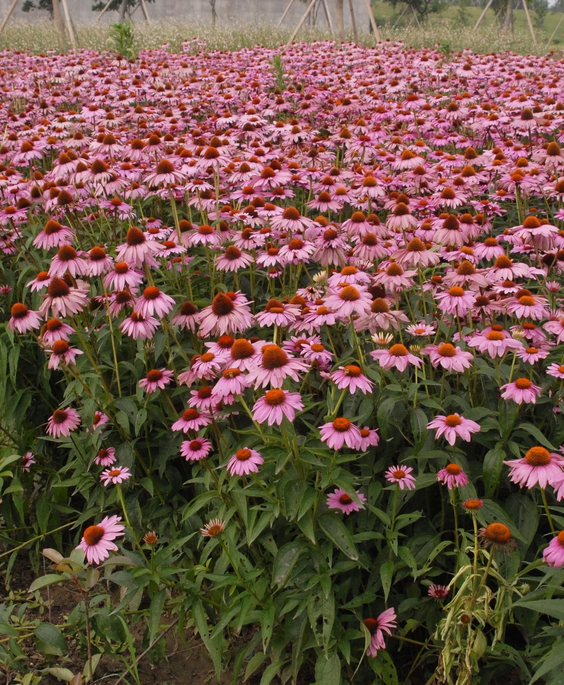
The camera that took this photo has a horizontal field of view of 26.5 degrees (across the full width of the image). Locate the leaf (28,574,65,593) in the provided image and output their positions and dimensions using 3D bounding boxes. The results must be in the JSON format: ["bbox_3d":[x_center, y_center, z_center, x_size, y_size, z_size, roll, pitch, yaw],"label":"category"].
[{"bbox_3d":[-0.473,0.484,2.400,0.075,0.016,0.032,-20,32,-6],"label":"leaf"}]

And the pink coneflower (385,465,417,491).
[{"bbox_3d":[0.192,0.211,1.920,0.052,0.024,0.052,0,39,0],"label":"pink coneflower"}]

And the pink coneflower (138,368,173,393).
[{"bbox_3d":[-0.254,0.076,2.400,0.068,0.034,0.068,-7,25,2],"label":"pink coneflower"}]

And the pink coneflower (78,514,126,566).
[{"bbox_3d":[-0.276,0.283,1.750,0.038,0.085,0.085,38,0,-40],"label":"pink coneflower"}]

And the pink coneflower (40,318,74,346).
[{"bbox_3d":[-0.451,-0.020,2.400,0.068,0.041,0.068,3,20,-1],"label":"pink coneflower"}]

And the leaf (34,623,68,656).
[{"bbox_3d":[-0.482,0.621,2.500,0.085,0.016,0.055,39,48,17],"label":"leaf"}]

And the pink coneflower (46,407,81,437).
[{"bbox_3d":[-0.380,0.129,2.050,0.067,0.034,0.067,-23,35,0],"label":"pink coneflower"}]

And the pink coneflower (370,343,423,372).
[{"bbox_3d":[0.196,0.026,2.050,0.089,0.037,0.089,0,19,0],"label":"pink coneflower"}]

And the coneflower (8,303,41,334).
[{"bbox_3d":[-0.577,-0.060,2.650,0.070,0.052,0.069,-12,24,3],"label":"coneflower"}]

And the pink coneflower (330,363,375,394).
[{"bbox_3d":[0.135,0.066,2.250,0.087,0.039,0.085,8,24,-2],"label":"pink coneflower"}]

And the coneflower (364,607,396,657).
[{"bbox_3d":[0.135,0.417,1.750,0.038,0.080,0.080,33,0,-23],"label":"coneflower"}]

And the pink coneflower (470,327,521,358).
[{"bbox_3d":[0.393,-0.002,2.200,0.098,0.037,0.098,3,16,10],"label":"pink coneflower"}]

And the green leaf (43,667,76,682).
[{"bbox_3d":[-0.428,0.639,2.300,0.064,0.022,0.036,4,36,-3],"label":"green leaf"}]

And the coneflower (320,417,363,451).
[{"bbox_3d":[0.114,0.170,2.300,0.081,0.048,0.081,1,23,3],"label":"coneflower"}]

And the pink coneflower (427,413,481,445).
[{"bbox_3d":[0.301,0.147,2.100,0.094,0.035,0.092,0,22,0],"label":"pink coneflower"}]

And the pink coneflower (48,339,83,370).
[{"bbox_3d":[-0.468,0.022,2.550,0.077,0.053,0.077,-13,16,-10],"label":"pink coneflower"}]

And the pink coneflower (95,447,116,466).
[{"bbox_3d":[-0.425,0.267,2.850,0.053,0.034,0.052,-14,45,4],"label":"pink coneflower"}]

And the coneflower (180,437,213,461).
[{"bbox_3d":[-0.151,0.180,2.100,0.054,0.023,0.054,0,44,0],"label":"coneflower"}]

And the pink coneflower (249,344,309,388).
[{"bbox_3d":[-0.006,0.037,2.000,0.100,0.052,0.098,0,27,0],"label":"pink coneflower"}]

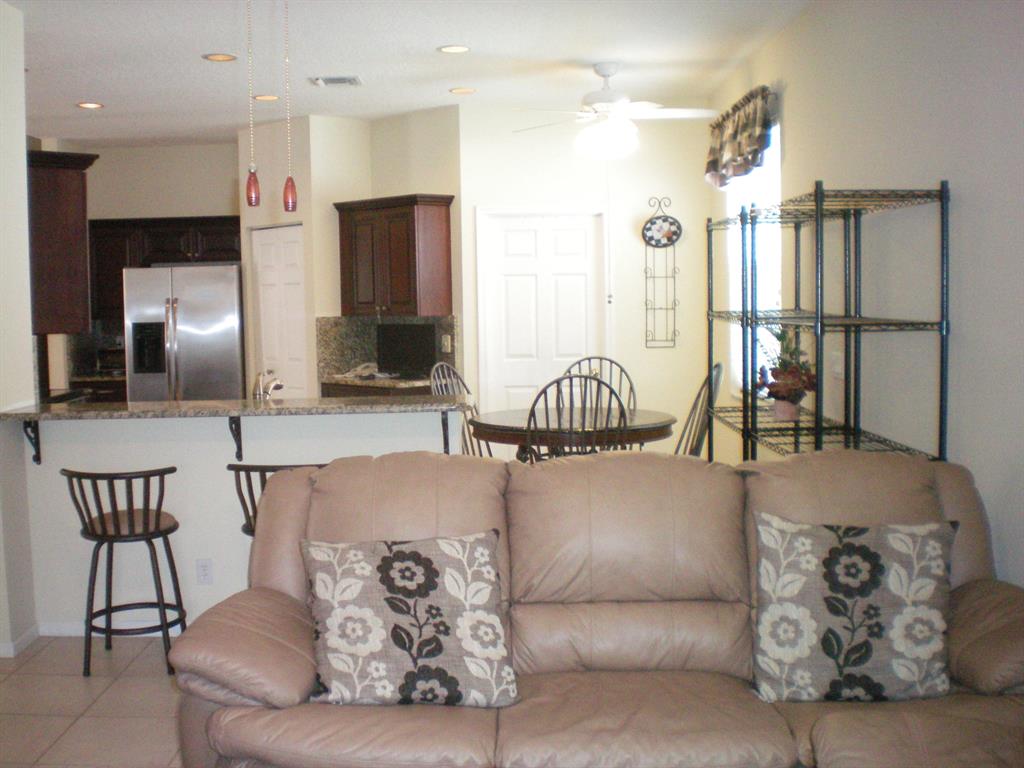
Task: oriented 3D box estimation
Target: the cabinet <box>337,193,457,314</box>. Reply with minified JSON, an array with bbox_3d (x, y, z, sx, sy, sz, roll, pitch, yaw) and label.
[{"bbox_3d":[-0.863,-0.911,8.120,0.920,0.848,0.380,4,7,44],"label":"cabinet"}]

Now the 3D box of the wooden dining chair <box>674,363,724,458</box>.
[{"bbox_3d":[0.953,0.426,6.570,0.560,1.075,0.490,-1,5,0],"label":"wooden dining chair"}]

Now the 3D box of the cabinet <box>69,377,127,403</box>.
[{"bbox_3d":[-3.236,0.371,9.210,0.470,0.880,0.610,-1,5,0],"label":"cabinet"}]

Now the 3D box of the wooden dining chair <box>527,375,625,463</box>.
[{"bbox_3d":[0.361,0.473,6.166,0.500,1.075,0.560,-1,5,0],"label":"wooden dining chair"}]

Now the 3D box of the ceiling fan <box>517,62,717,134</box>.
[{"bbox_3d":[0.534,-1.612,6.425,1.300,0.460,1.280,-1,5,0],"label":"ceiling fan"}]

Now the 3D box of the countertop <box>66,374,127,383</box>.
[{"bbox_3d":[-3.244,-0.074,9.161,0.480,0.040,0.650,-1,5,0],"label":"countertop"}]

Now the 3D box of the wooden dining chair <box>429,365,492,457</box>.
[{"bbox_3d":[-0.175,0.419,6.909,0.560,1.075,0.490,1,5,25],"label":"wooden dining chair"}]

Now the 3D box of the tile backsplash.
[{"bbox_3d":[-0.912,-0.268,8.121,0.930,0.438,0.540,4,7,44],"label":"tile backsplash"}]

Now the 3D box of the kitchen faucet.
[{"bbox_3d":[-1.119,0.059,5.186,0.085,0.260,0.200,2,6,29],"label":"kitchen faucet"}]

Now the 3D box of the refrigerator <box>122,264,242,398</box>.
[{"bbox_3d":[-2.536,-0.069,9.063,0.900,1.770,0.780,-1,5,0],"label":"refrigerator"}]

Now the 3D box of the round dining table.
[{"bbox_3d":[0.359,0.586,6.718,1.220,0.755,1.220,-1,5,0],"label":"round dining table"}]

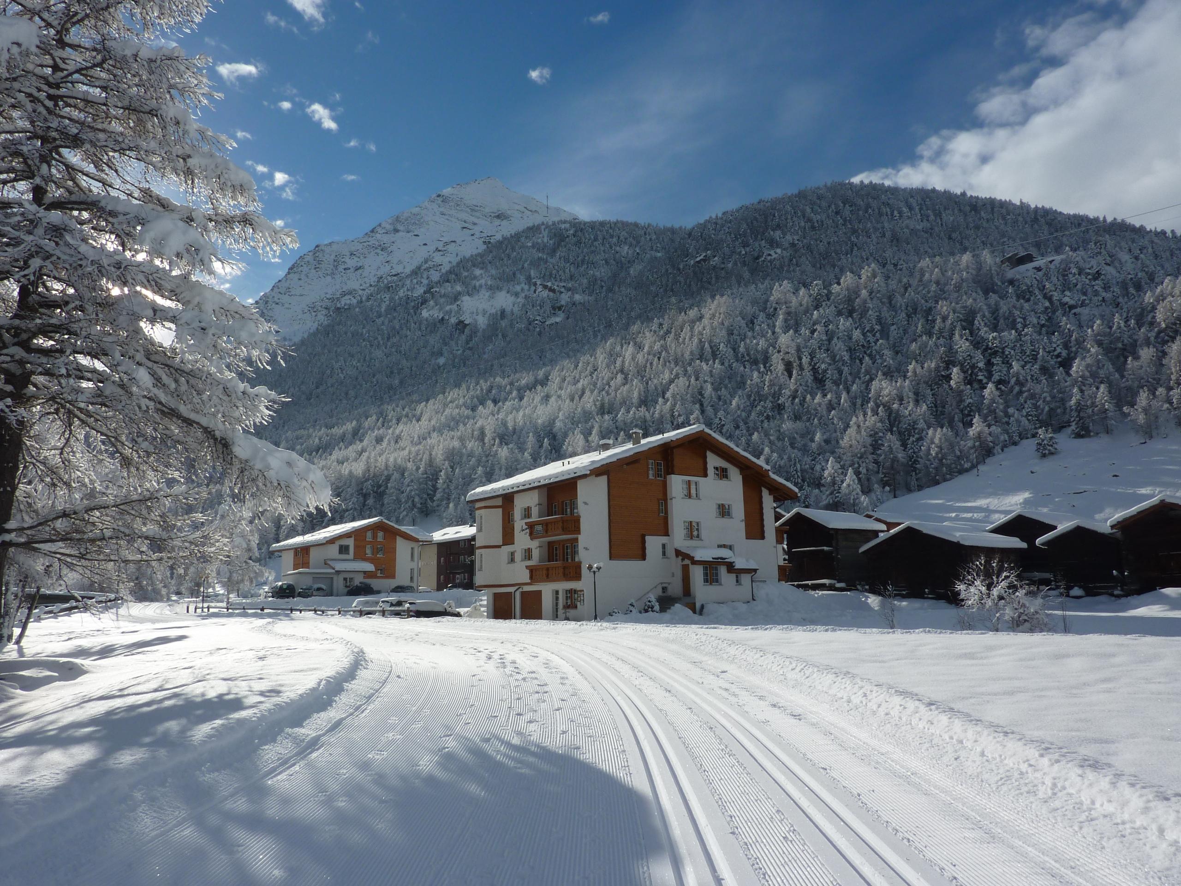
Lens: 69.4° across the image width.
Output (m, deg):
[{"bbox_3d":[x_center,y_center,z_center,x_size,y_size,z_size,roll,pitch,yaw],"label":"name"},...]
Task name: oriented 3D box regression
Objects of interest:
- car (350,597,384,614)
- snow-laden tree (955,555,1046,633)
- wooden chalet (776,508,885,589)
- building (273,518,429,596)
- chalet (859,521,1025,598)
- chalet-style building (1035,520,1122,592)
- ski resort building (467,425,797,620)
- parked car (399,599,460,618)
[{"bbox_3d":[-19.367,14.785,77.000,4.300,1.600,1.800,6,-13,-33],"label":"car"},{"bbox_3d":[18.032,6.673,37.500,3.900,3.500,3.600,-6,-12,25],"label":"snow-laden tree"},{"bbox_3d":[20.233,9.160,72.340,7.200,7.000,6.400,6,-13,-35],"label":"wooden chalet"},{"bbox_3d":[-31.684,15.117,112.567,14.500,10.000,18.000,7,-14,-39],"label":"building"},{"bbox_3d":[24.470,8.476,59.155,7.500,5.700,8.000,6,-13,-35],"label":"chalet"},{"bbox_3d":[33.384,7.549,55.161,6.700,5.150,5.200,6,-13,-35],"label":"chalet-style building"},{"bbox_3d":[2.966,6.163,60.861,18.600,12.600,16.400,6,-13,-35],"label":"ski resort building"},{"bbox_3d":[-13.095,13.848,71.000,4.300,1.600,1.800,6,-13,-33],"label":"parked car"}]

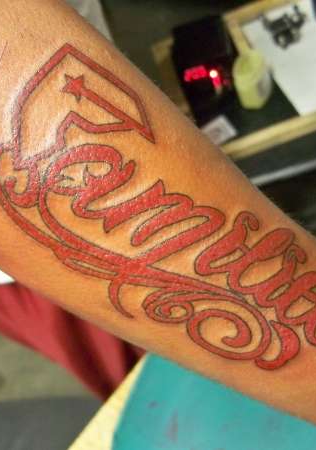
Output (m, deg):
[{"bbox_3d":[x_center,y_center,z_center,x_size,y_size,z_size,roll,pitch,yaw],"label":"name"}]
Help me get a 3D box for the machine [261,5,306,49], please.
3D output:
[{"bbox_3d":[0.209,-0.327,1.059,0.070,0.036,0.055,-20,42,1],"label":"machine"}]

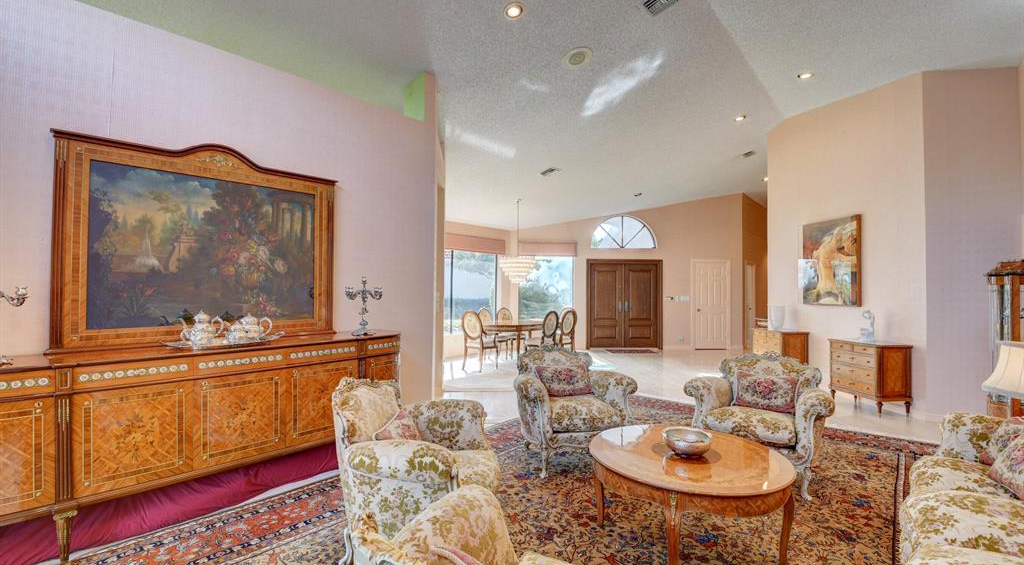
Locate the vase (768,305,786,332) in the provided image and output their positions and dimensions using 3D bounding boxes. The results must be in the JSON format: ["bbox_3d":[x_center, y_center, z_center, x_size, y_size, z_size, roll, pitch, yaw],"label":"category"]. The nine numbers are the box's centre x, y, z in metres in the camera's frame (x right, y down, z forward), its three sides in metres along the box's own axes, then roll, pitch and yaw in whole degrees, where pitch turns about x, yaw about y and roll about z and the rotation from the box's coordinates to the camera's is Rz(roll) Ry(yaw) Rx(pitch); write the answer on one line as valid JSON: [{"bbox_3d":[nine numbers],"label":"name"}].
[{"bbox_3d":[4.223,0.567,6.781,0.235,0.370,0.235,0,-1,-3],"label":"vase"}]

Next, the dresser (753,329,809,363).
[{"bbox_3d":[4.195,1.149,6.681,0.410,0.780,0.710,0,-1,-3],"label":"dresser"}]

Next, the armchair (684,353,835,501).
[{"bbox_3d":[1.986,1.030,3.392,0.960,0.880,0.870,-1,-1,39],"label":"armchair"}]

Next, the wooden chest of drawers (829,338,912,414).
[{"bbox_3d":[4.296,1.105,5.134,0.430,0.762,0.669,0,-1,-5],"label":"wooden chest of drawers"}]

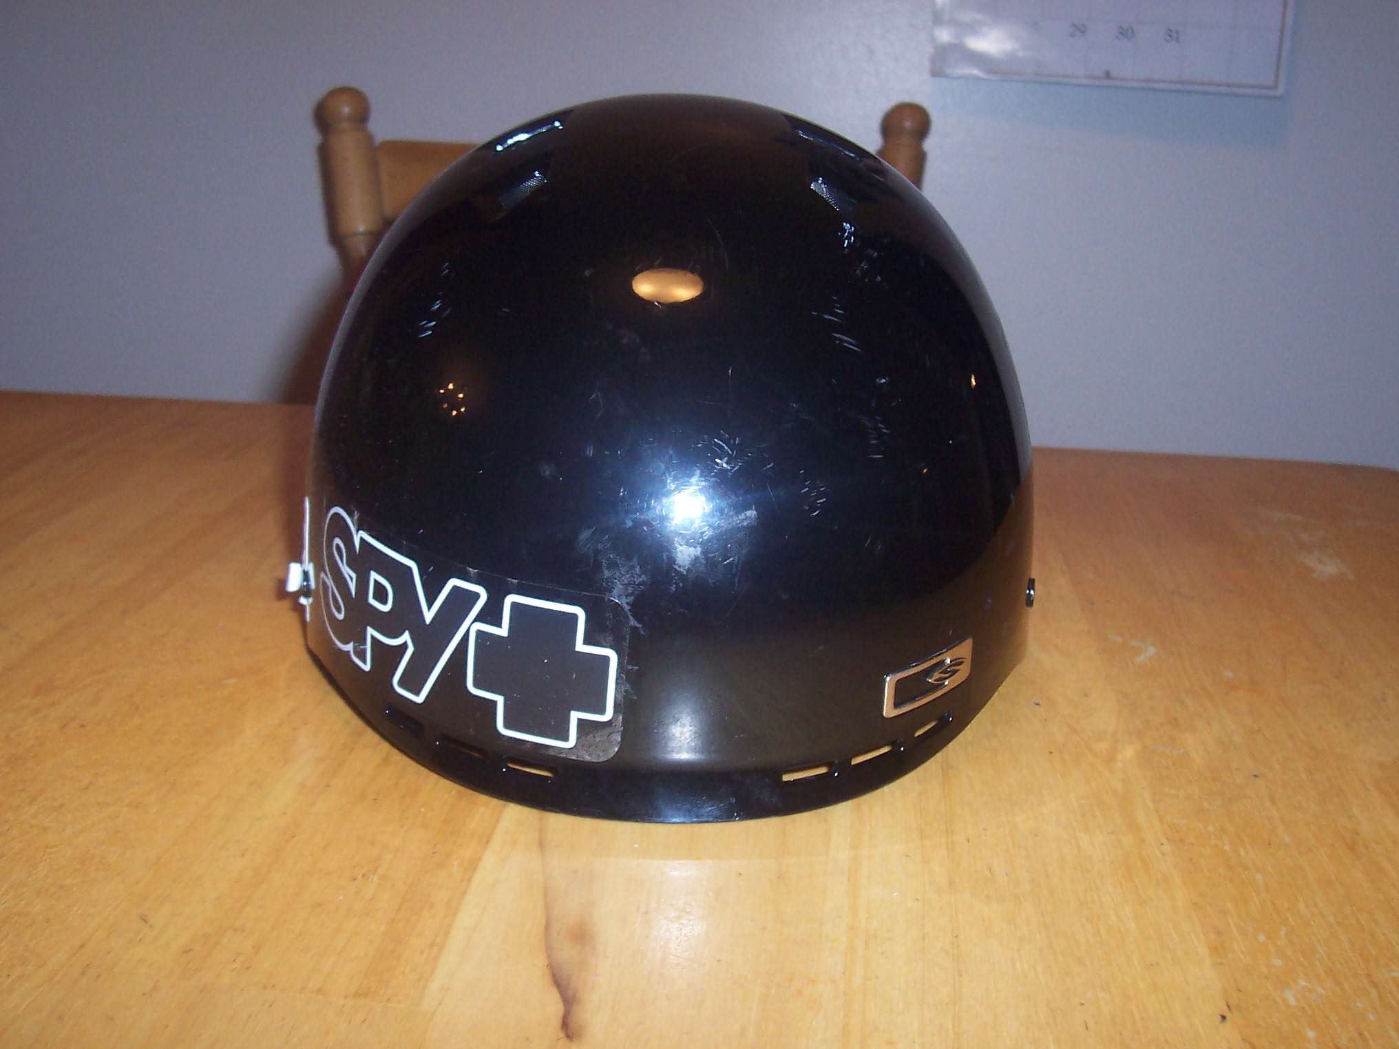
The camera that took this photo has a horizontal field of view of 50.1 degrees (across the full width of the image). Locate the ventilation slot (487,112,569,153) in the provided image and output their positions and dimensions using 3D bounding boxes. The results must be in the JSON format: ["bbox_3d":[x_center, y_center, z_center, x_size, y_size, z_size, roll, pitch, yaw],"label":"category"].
[{"bbox_3d":[-0.050,-0.115,0.436,0.025,0.007,0.018,-18,20,5],"label":"ventilation slot"}]

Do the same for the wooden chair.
[{"bbox_3d":[-0.034,0.203,0.988,0.452,0.957,0.490,0,13,-9],"label":"wooden chair"}]

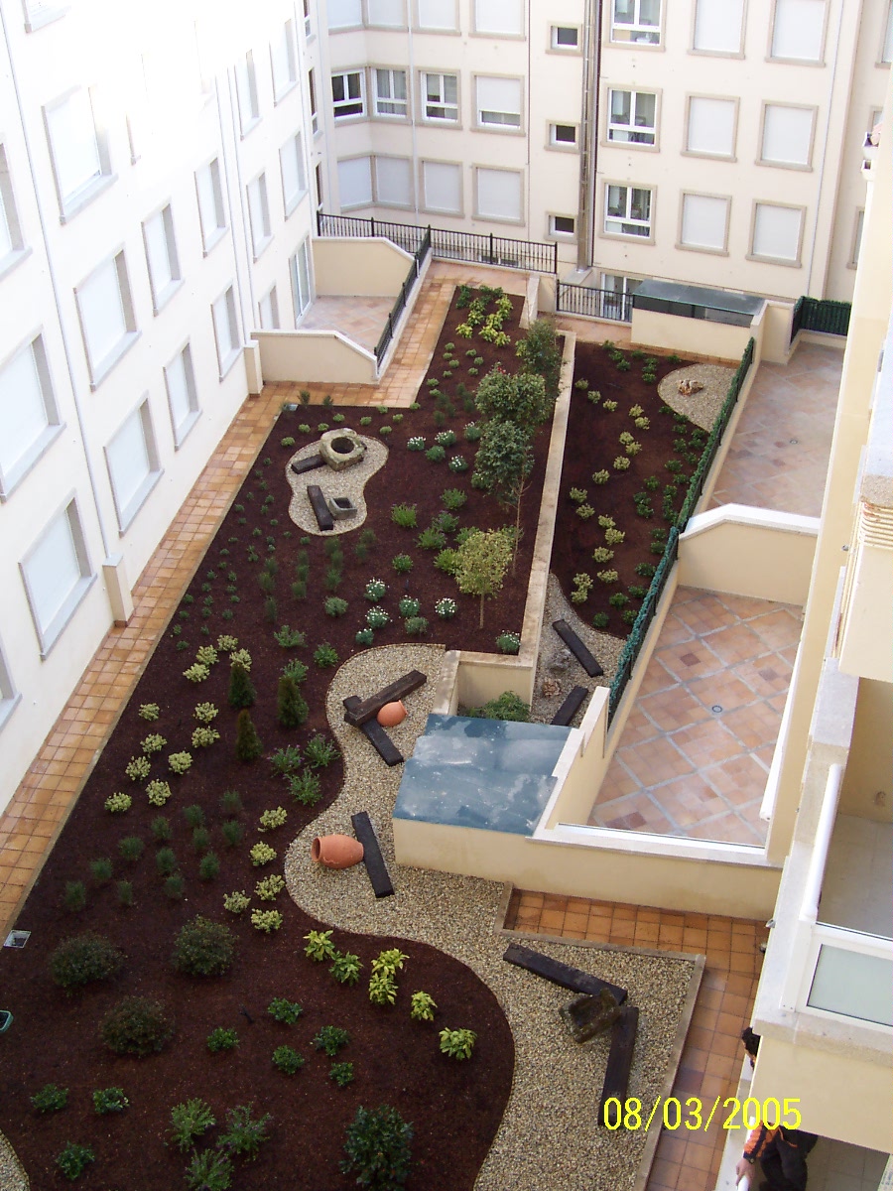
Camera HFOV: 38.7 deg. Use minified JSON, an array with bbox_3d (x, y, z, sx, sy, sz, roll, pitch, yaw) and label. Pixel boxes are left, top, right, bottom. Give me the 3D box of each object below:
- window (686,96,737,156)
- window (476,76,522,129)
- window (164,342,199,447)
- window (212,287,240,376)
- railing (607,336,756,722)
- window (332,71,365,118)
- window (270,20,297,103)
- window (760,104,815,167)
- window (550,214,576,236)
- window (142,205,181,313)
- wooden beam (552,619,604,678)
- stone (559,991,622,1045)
[{"bbox_3d":[7.511,-13.326,36.147,1.408,1.616,0.160,15,38,23],"label":"window"},{"bbox_3d":[1.653,-15.111,38.994,1.504,1.513,0.170,17,38,26],"label":"window"},{"bbox_3d":[-5.335,-4.040,25.512,0.160,1.616,1.440,3,35,7],"label":"window"},{"bbox_3d":[-4.900,-5.897,28.459,0.150,1.663,1.532,3,35,7],"label":"window"},{"bbox_3d":[4.917,-2.060,25.051,0.200,0.748,14.400,10,35,17],"label":"railing"},{"bbox_3d":[-3.194,-16.021,40.740,1.159,1.481,0.150,-17,37,-21],"label":"window"},{"bbox_3d":[-4.008,-13.274,31.580,0.150,1.622,2.166,3,35,7],"label":"window"},{"bbox_3d":[9.544,-12.894,35.691,1.370,1.612,0.150,15,38,23],"label":"window"},{"bbox_3d":[3.716,-11.670,40.129,0.858,0.631,0.170,17,38,26],"label":"window"},{"bbox_3d":[-5.406,-6.415,24.205,0.150,1.642,1.552,3,35,7],"label":"window"},{"bbox_3d":[2.393,0.957,23.287,0.235,0.130,1.630,-13,36,-16],"label":"wooden beam"},{"bbox_3d":[1.756,5.117,15.478,0.660,0.260,0.390,-20,38,-24],"label":"stone"}]

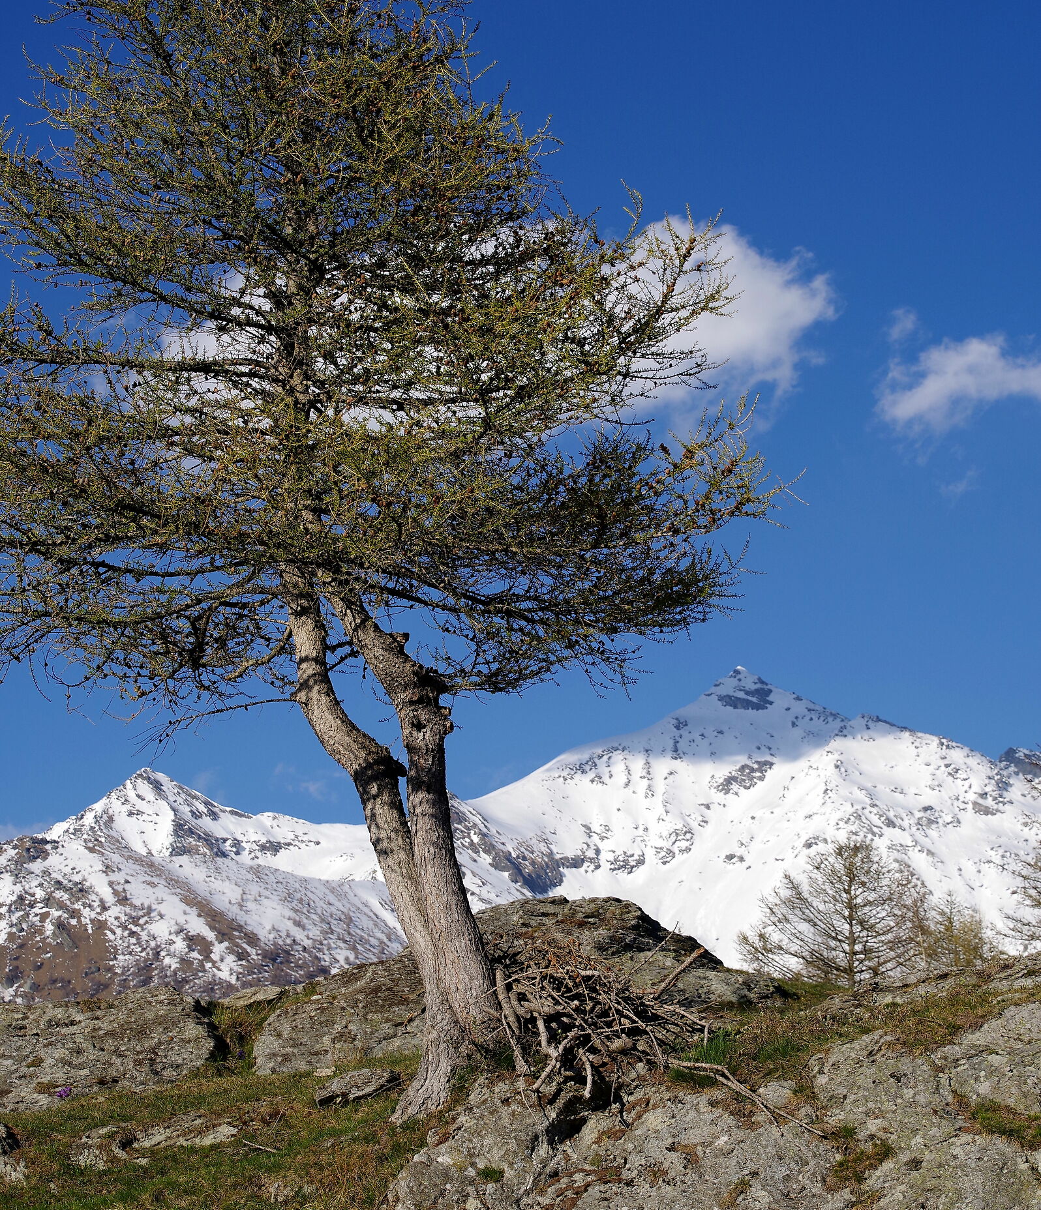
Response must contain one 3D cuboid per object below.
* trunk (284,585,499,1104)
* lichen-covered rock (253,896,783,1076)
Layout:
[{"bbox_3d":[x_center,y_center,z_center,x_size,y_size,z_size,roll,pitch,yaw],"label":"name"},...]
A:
[{"bbox_3d":[-0.759,1.443,20.200,1.220,3.150,0.750,0,-7,0],"label":"trunk"},{"bbox_3d":[-0.023,2.382,21.600,3.300,1.100,2.100,0,-7,0],"label":"lichen-covered rock"}]

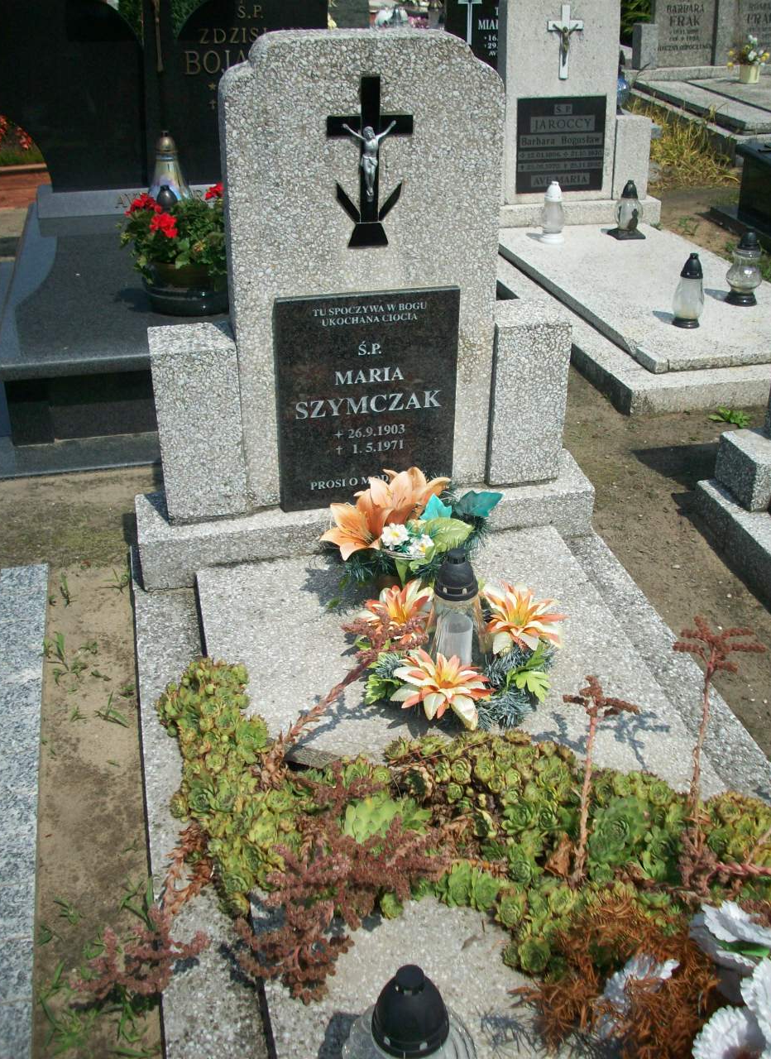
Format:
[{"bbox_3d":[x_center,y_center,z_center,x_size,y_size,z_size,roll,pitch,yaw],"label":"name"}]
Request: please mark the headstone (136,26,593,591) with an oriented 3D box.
[{"bbox_3d":[-0.040,-0.443,2.361,1.030,1.087,0.221,-7,32,-11],"label":"headstone"}]

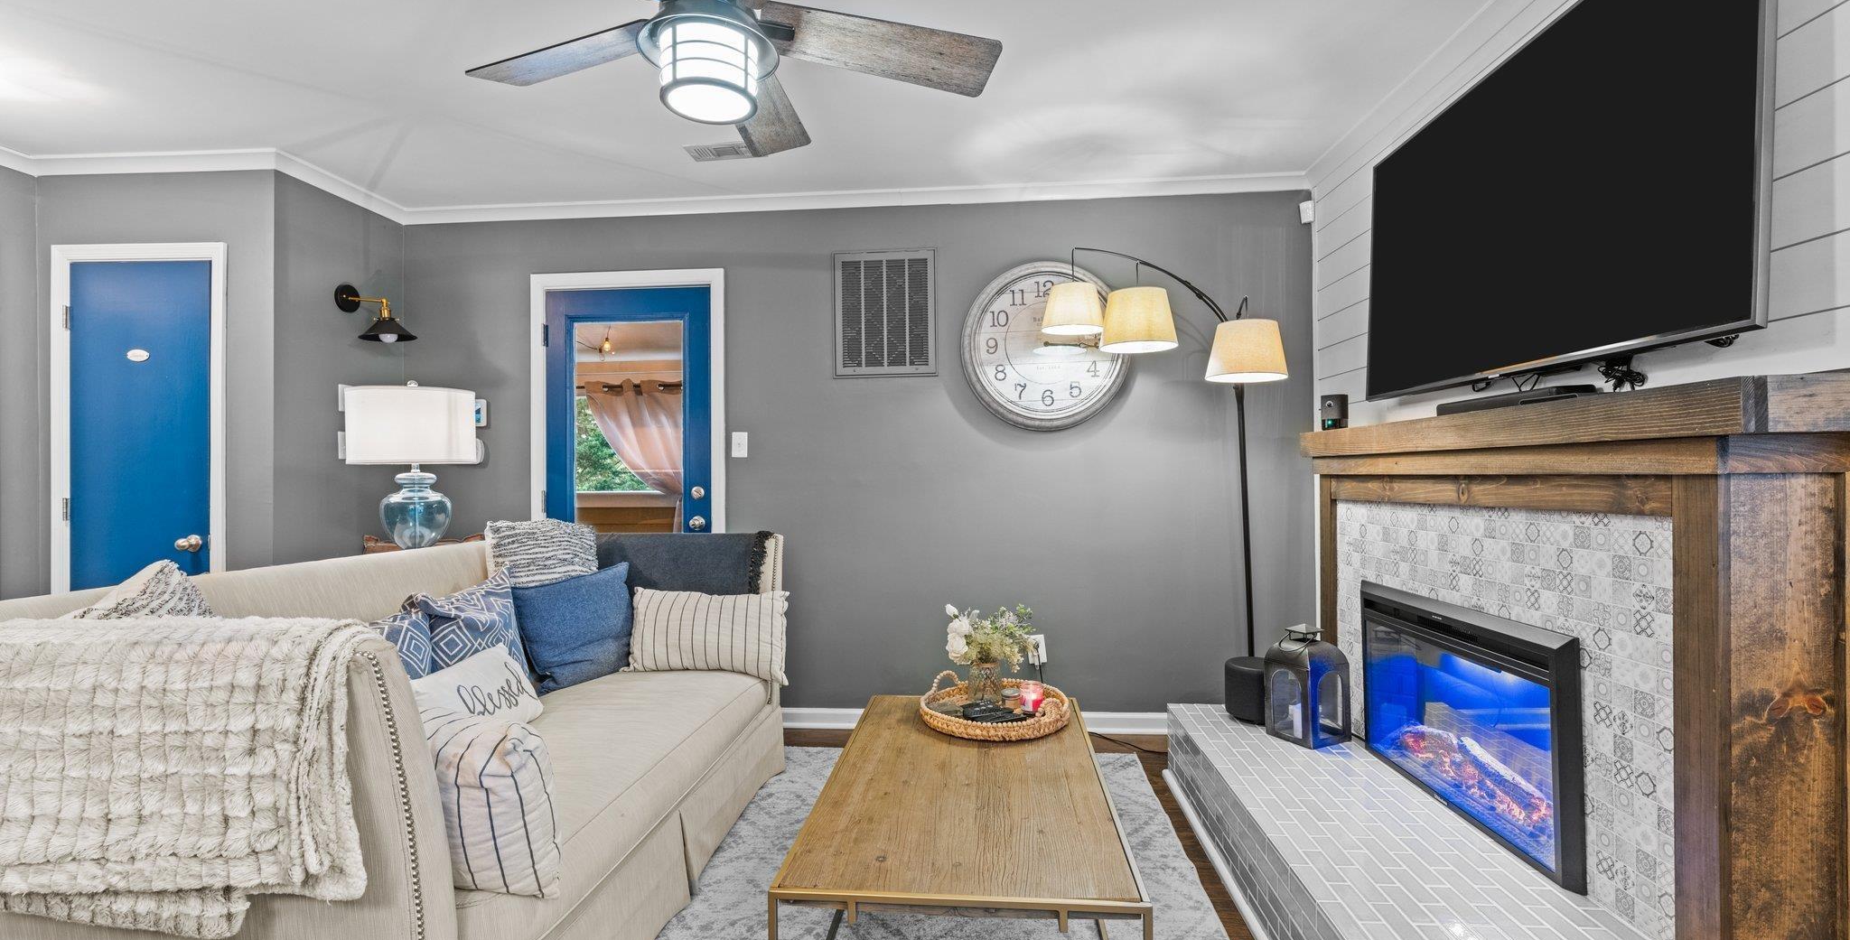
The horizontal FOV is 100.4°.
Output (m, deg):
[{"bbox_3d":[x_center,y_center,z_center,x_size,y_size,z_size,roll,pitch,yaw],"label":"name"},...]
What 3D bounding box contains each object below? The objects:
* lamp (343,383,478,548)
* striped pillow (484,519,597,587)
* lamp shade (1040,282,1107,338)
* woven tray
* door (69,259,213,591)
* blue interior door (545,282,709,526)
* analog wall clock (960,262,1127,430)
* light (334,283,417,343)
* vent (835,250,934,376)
[{"bbox_3d":[-2.097,0.009,3.150,0.440,0.720,0.440,0,0,5],"label":"lamp"},{"bbox_3d":[-1.354,0.372,2.720,0.430,0.430,0.150,0,-15,-25],"label":"striped pillow"},{"bbox_3d":[0.613,-0.666,3.183,0.253,0.185,0.253,0,0,5],"label":"lamp shade"},{"bbox_3d":[0.214,0.704,2.368,0.450,0.100,0.450,0,0,0],"label":"woven tray"},{"bbox_3d":[-3.166,0.174,3.133,0.618,2.030,0.040,0,0,3],"label":"door"},{"bbox_3d":[-1.399,0.154,3.676,0.812,2.030,0.045,0,0,5],"label":"blue interior door"},{"bbox_3d":[0.542,-0.555,3.459,0.745,0.745,0.060,0,0,5],"label":"analog wall clock"},{"bbox_3d":[-2.413,-0.698,3.399,0.294,0.258,0.214,0,0,5],"label":"light"},{"bbox_3d":[-0.181,-0.715,3.541,0.460,0.570,0.020,0,0,5],"label":"vent"}]

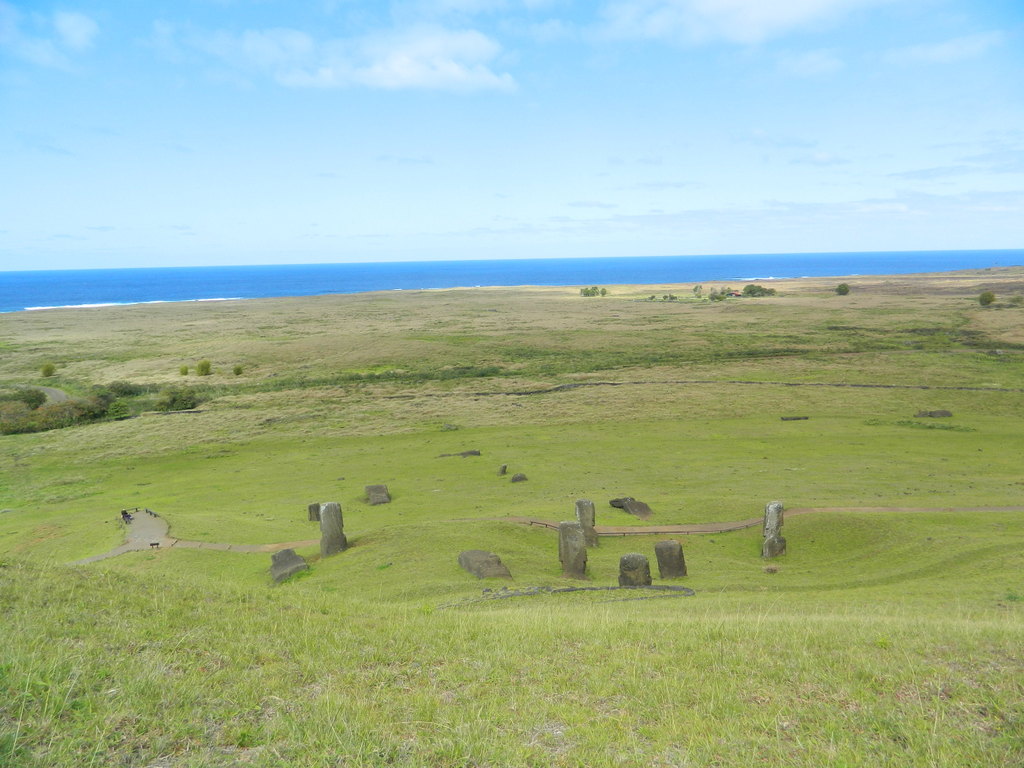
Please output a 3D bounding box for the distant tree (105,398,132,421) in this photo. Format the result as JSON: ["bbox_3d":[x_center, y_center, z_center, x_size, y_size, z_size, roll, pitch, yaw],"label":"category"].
[{"bbox_3d":[-94.717,6.258,178.000,5.300,4.600,5.000,-6,11,-28],"label":"distant tree"}]

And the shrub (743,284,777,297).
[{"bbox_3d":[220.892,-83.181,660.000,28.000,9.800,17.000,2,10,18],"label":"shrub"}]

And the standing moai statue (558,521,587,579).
[{"bbox_3d":[5.097,13.926,62.000,2.200,4.450,1.800,-3,10,2],"label":"standing moai statue"}]

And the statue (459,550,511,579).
[{"bbox_3d":[-2.294,15.451,63.300,2.500,1.250,3.900,-10,16,-41],"label":"statue"}]

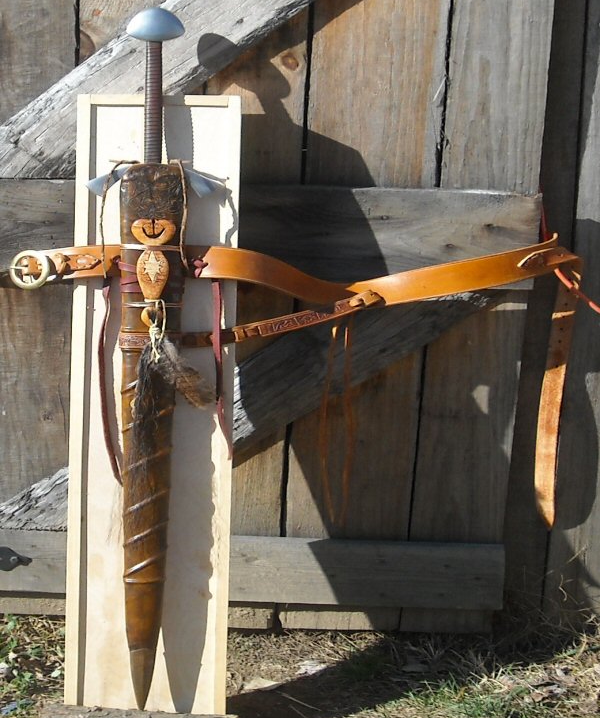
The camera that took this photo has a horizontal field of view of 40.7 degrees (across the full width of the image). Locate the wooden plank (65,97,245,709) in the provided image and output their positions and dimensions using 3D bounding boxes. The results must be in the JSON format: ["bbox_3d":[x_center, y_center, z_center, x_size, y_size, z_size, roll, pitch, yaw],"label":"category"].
[{"bbox_3d":[-0.204,0.075,1.133,0.228,0.876,0.026,1,1,3],"label":"wooden plank"}]

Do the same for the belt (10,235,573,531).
[{"bbox_3d":[-0.003,0.030,1.115,0.785,0.405,0.120,2,7,0],"label":"belt"}]

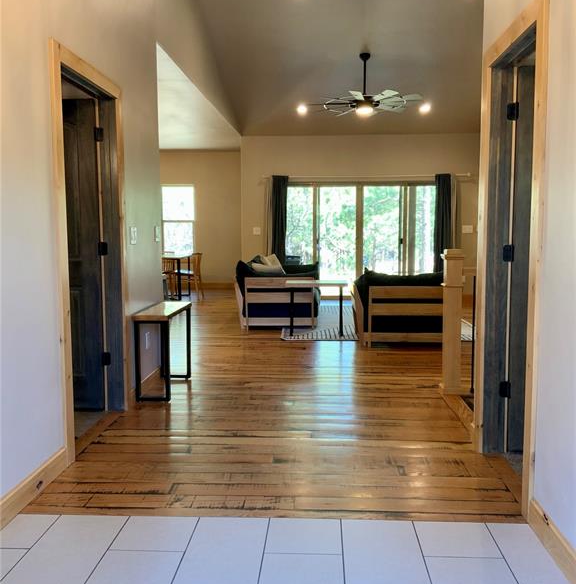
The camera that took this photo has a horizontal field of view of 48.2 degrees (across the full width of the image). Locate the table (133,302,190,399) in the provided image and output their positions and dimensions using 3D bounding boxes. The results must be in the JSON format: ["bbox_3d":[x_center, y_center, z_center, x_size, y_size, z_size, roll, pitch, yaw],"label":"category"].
[{"bbox_3d":[-0.953,0.443,4.991,0.255,0.622,0.800,0,6,3],"label":"table"}]

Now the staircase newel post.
[{"bbox_3d":[1.231,0.219,4.825,0.160,1.080,0.160,0,6,3],"label":"staircase newel post"}]

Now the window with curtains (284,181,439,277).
[{"bbox_3d":[1.227,-0.872,10.939,3.000,2.020,0.130,0,6,3],"label":"window with curtains"}]

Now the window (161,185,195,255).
[{"bbox_3d":[-2.156,-1.391,12.702,0.700,1.430,0.110,0,6,3],"label":"window"}]

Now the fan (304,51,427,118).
[{"bbox_3d":[0.998,-2.667,8.283,1.520,0.780,1.520,0,6,3],"label":"fan"}]

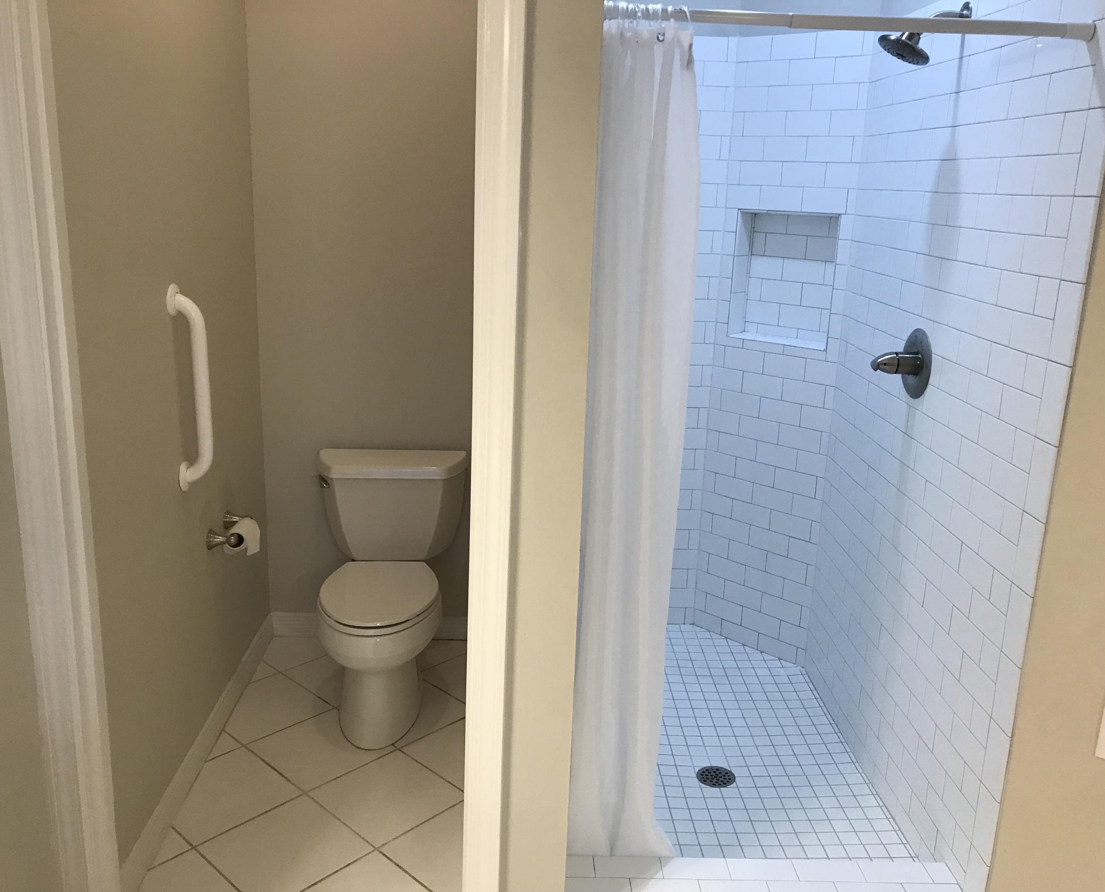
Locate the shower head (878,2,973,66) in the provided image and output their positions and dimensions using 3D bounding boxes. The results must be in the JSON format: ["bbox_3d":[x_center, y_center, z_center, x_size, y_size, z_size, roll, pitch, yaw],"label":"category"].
[{"bbox_3d":[0.867,-0.971,2.260,0.205,0.147,0.135,1,15,-2],"label":"shower head"}]

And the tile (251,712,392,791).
[{"bbox_3d":[-0.665,0.876,2.776,0.305,0.010,0.305,15,19,41],"label":"tile"}]

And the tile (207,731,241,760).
[{"bbox_3d":[-0.964,0.862,2.751,0.116,0.010,0.116,15,20,41],"label":"tile"}]

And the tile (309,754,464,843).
[{"bbox_3d":[-0.439,0.938,2.572,0.305,0.010,0.305,15,19,41],"label":"tile"}]

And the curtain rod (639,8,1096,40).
[{"bbox_3d":[0.531,-0.765,1.734,0.905,0.032,0.032,1,15,-2],"label":"curtain rod"}]

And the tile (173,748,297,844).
[{"bbox_3d":[-0.875,0.921,2.542,0.303,0.010,0.303,15,20,41],"label":"tile"}]

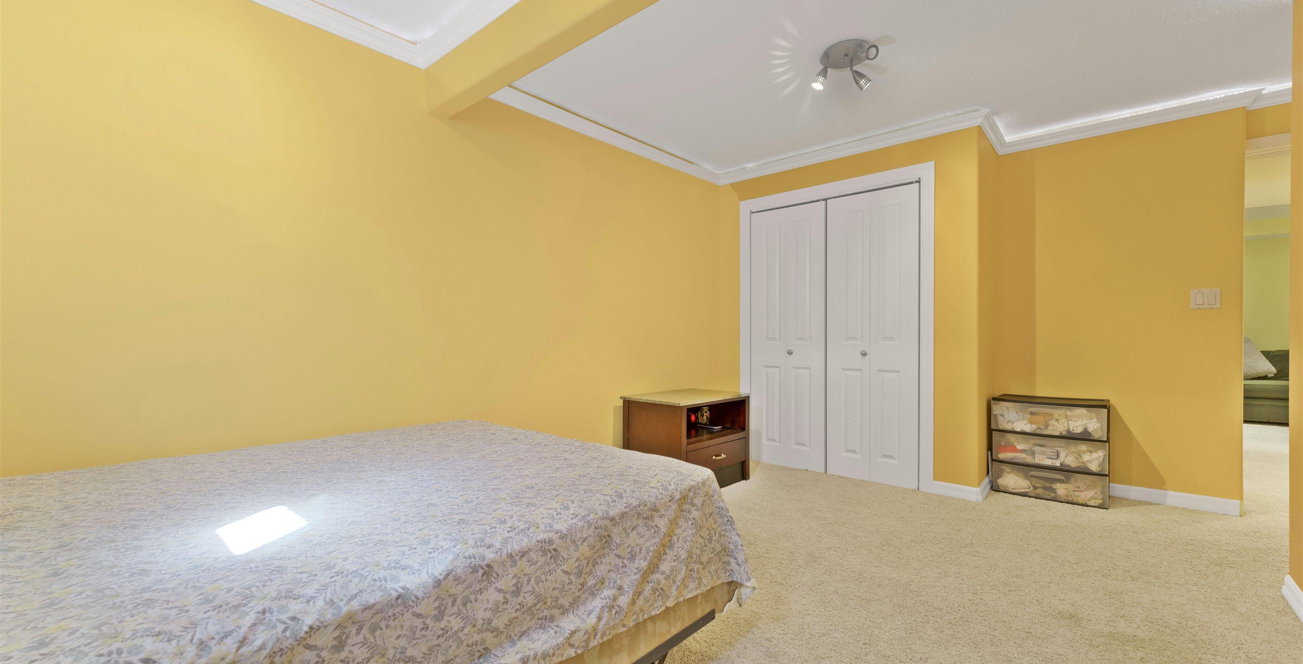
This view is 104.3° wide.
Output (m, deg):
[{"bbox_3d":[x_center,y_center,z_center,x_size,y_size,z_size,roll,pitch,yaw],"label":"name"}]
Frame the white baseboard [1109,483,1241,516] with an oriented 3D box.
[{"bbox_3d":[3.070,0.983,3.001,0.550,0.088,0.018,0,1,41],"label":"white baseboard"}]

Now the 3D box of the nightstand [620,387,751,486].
[{"bbox_3d":[0.250,0.740,3.513,0.670,0.587,0.560,-1,1,-43],"label":"nightstand"}]

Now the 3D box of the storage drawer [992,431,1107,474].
[{"bbox_3d":[2.535,0.735,3.232,0.555,0.195,0.310,0,1,41],"label":"storage drawer"}]

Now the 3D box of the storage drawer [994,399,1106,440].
[{"bbox_3d":[2.534,0.539,3.230,0.555,0.195,0.310,0,1,41],"label":"storage drawer"}]

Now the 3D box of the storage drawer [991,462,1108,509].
[{"bbox_3d":[2.536,0.931,3.233,0.555,0.192,0.310,0,1,41],"label":"storage drawer"}]

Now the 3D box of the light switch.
[{"bbox_3d":[3.174,-0.188,2.902,0.116,0.116,0.014,0,1,41],"label":"light switch"}]

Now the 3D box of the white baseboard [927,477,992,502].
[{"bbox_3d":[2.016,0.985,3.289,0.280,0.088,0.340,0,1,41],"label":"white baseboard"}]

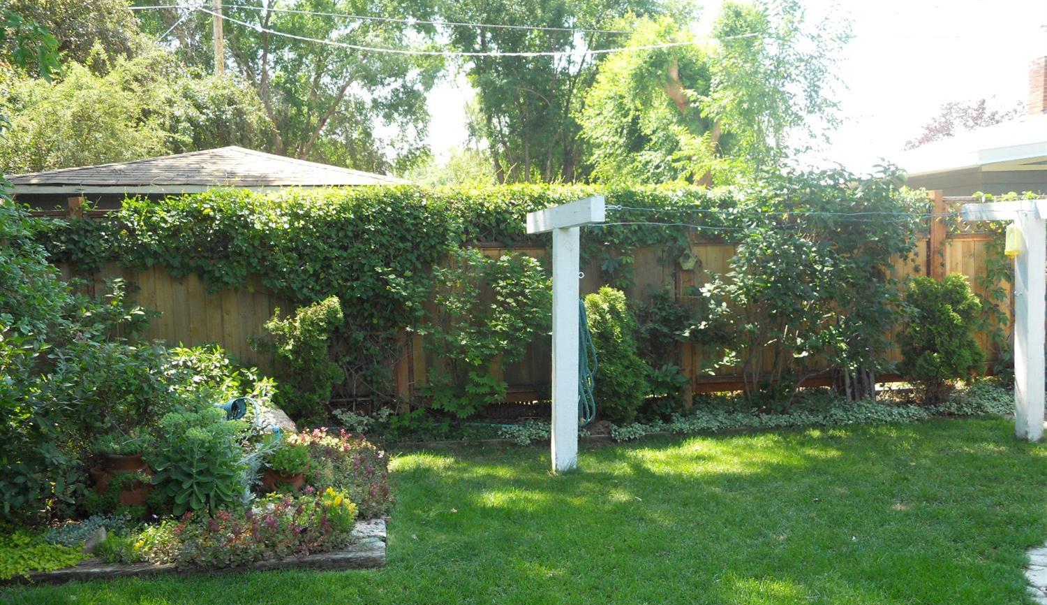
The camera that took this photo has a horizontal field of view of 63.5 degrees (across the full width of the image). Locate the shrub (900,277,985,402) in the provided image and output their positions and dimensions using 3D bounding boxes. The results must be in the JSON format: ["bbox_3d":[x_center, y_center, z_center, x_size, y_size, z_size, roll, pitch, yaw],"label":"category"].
[{"bbox_3d":[3.659,0.310,7.418,0.720,1.108,0.700,-2,4,-9],"label":"shrub"}]

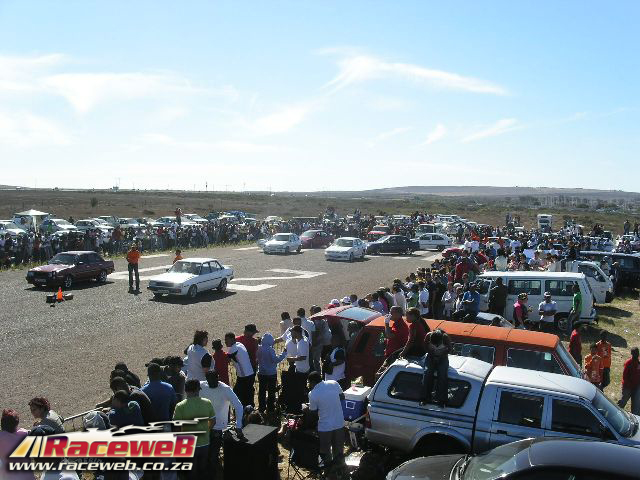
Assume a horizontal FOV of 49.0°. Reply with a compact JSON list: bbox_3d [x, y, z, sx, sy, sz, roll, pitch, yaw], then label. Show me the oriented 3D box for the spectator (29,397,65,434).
[{"bbox_3d":[-3.236,2.673,8.354,0.320,1.640,0.480,-1,4,-15],"label":"spectator"}]

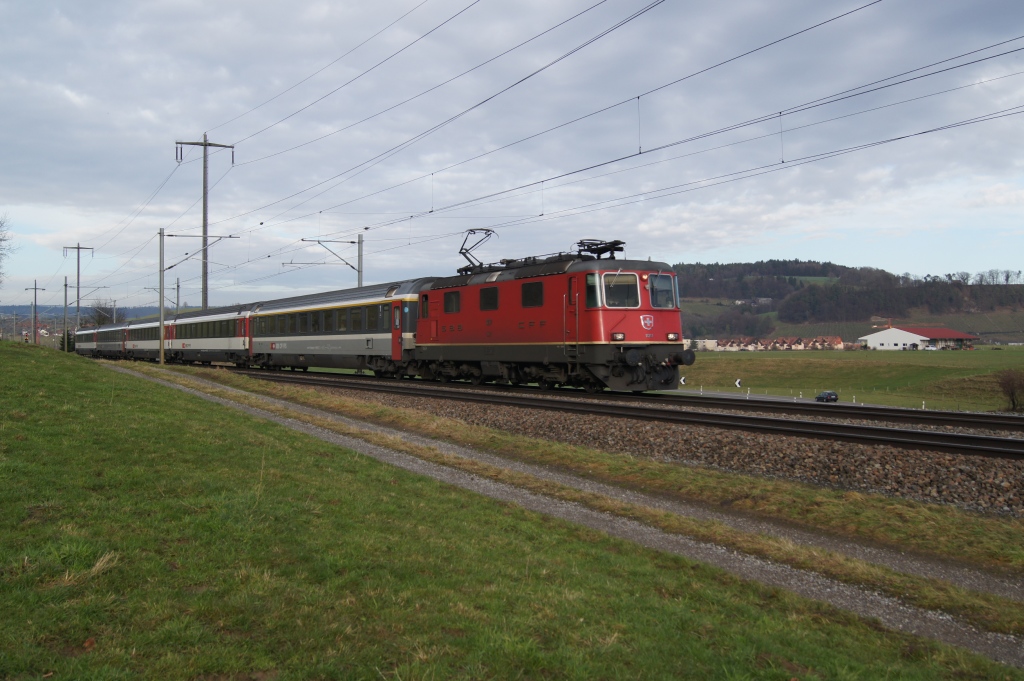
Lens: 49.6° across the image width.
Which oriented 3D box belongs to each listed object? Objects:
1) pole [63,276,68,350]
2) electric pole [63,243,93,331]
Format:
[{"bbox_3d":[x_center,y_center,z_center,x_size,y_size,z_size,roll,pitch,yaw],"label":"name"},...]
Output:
[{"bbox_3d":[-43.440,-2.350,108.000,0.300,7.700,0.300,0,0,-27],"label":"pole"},{"bbox_3d":[-87.900,-8.300,225.000,5.800,23.300,0.450,0,0,-27],"label":"electric pole"}]

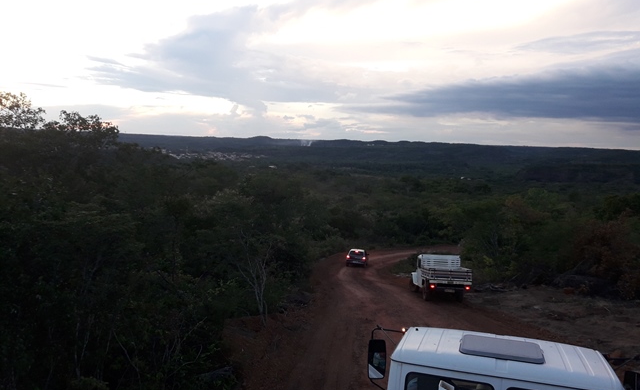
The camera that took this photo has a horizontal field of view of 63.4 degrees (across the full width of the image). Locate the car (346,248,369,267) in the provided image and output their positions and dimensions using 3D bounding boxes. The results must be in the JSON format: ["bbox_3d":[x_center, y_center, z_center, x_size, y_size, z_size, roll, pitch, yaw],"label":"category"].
[{"bbox_3d":[3.200,5.250,43.600,1.680,1.450,3.950,4,-1,9],"label":"car"}]

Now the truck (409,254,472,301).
[{"bbox_3d":[5.320,3.680,23.500,1.780,1.950,4.850,2,-5,0],"label":"truck"}]

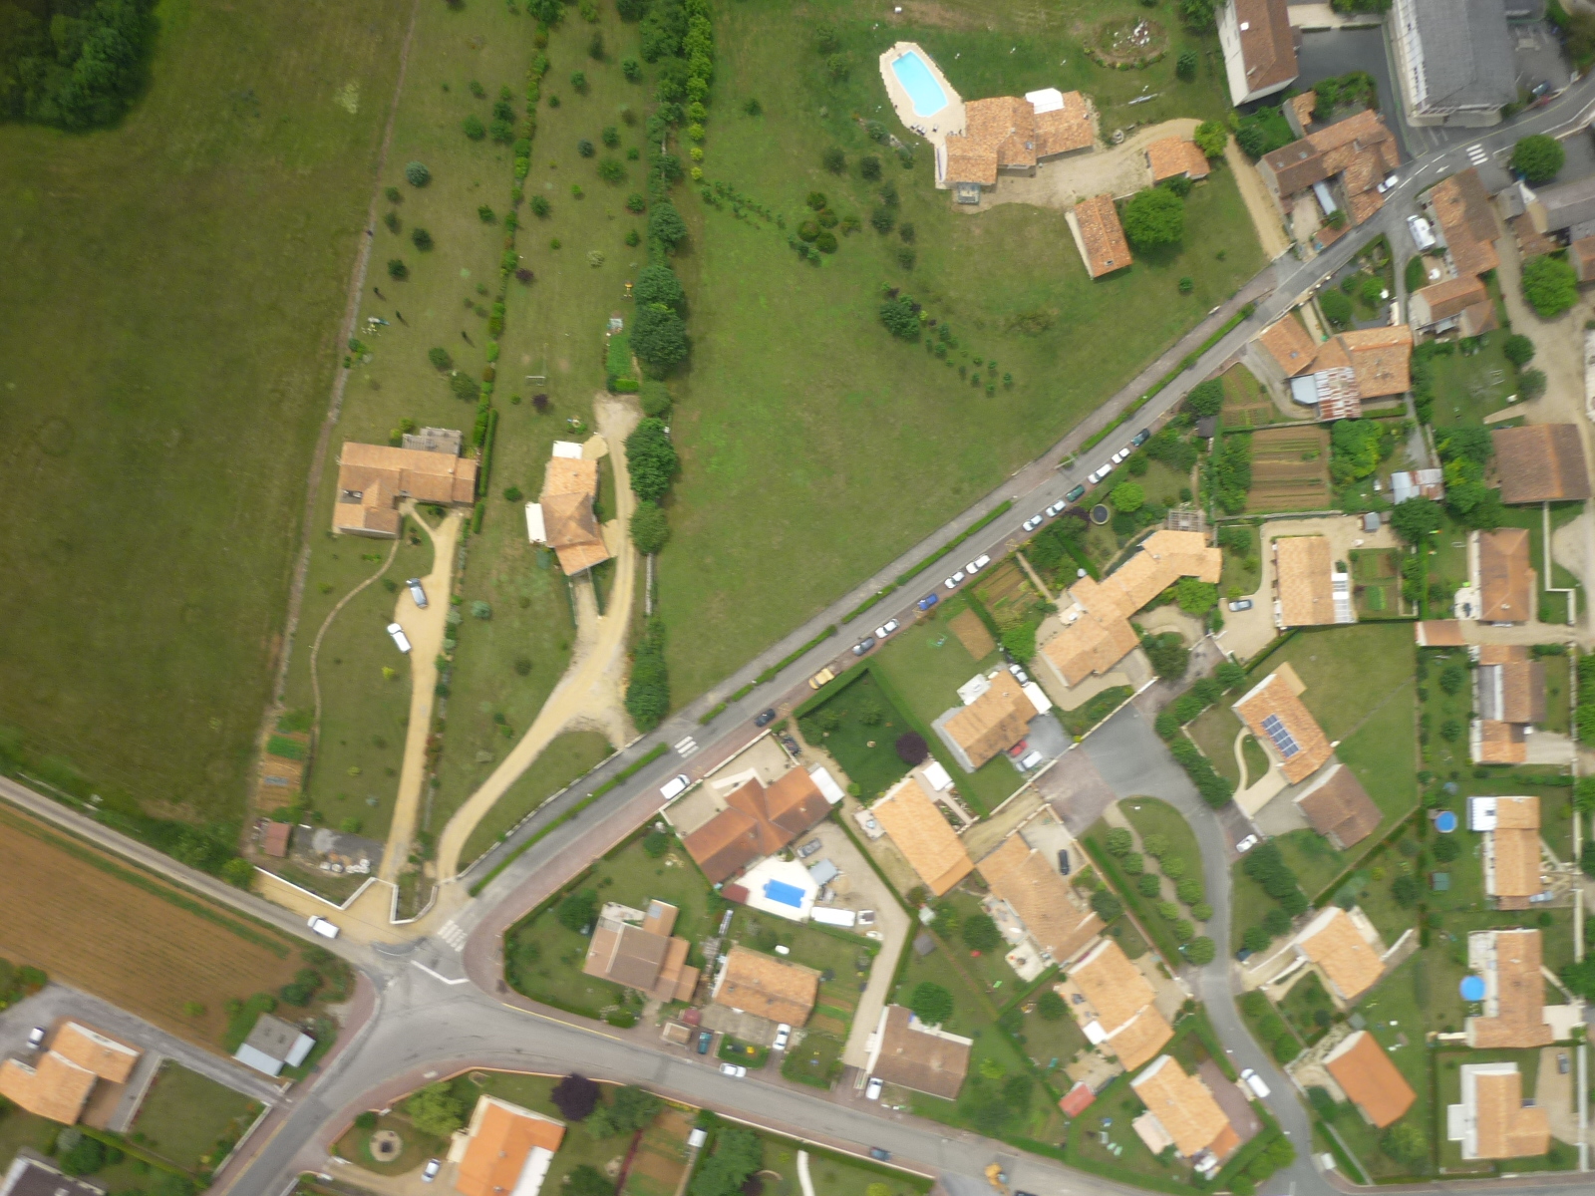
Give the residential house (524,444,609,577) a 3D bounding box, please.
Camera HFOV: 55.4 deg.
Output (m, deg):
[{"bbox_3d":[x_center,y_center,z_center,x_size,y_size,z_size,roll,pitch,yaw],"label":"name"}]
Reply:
[{"bbox_3d":[-38.878,-15.175,257.422,13.763,5.800,23.048,-1,86,-11],"label":"residential house"}]

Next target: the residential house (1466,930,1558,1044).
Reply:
[{"bbox_3d":[126.480,69.240,269.360,14.850,4.500,20.310,-1,87,-7],"label":"residential house"}]

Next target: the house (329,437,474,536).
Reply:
[{"bbox_3d":[-65.095,-17.460,252.934,21.917,5.300,14.356,6,84,-10],"label":"house"}]

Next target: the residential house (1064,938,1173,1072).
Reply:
[{"bbox_3d":[56.000,70.000,260.680,11.080,4.500,19.390,-34,91,-8],"label":"residential house"}]

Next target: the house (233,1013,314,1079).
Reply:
[{"bbox_3d":[-83.510,72.130,243.910,10.210,3.600,8.170,27,84,-5],"label":"house"}]

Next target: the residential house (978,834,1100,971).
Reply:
[{"bbox_3d":[41.690,50.990,260.100,10.430,4.500,23.200,-41,92,-8],"label":"residential house"}]

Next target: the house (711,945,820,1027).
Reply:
[{"bbox_3d":[-4.990,64.830,253.530,15.970,4.500,9.240,18,84,-6],"label":"house"}]

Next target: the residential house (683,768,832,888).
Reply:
[{"bbox_3d":[-7.029,37.830,259.353,24.666,5.200,12.504,-31,92,-12],"label":"residential house"}]

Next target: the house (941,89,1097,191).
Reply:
[{"bbox_3d":[40.011,-83.792,277.503,29.562,6.600,15.838,-10,87,-11],"label":"house"}]

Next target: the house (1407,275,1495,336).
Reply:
[{"bbox_3d":[126.803,-54.995,291.762,15.089,6.000,10.857,-18,89,-12],"label":"house"}]

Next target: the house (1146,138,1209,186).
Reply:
[{"bbox_3d":[67.740,-78.180,271.640,10.390,3.800,7.200,-21,89,-8],"label":"house"}]

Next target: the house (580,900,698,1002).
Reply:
[{"bbox_3d":[-24.713,58.544,254.014,18.817,5.800,15.365,19,82,-9],"label":"house"}]

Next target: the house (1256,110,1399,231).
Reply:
[{"bbox_3d":[98.100,-76.020,274.370,25.970,5.500,18.170,-27,90,-8],"label":"house"}]

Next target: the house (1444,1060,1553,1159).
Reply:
[{"bbox_3d":[123.680,90.920,267.680,16.750,4.500,16.290,1,86,-7],"label":"house"}]

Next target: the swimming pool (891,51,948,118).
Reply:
[{"bbox_3d":[21.260,-90.440,269.120,6.710,1.200,11.520,-38,92,-8],"label":"swimming pool"}]

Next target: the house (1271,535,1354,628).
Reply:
[{"bbox_3d":[91.730,-2.900,269.570,13.600,4.500,15.540,-2,87,-7],"label":"house"}]

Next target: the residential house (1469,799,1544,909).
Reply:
[{"bbox_3d":[132.548,47.886,285.032,14.843,4.700,21.001,3,85,-10],"label":"residential house"}]

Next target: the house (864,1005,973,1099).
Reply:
[{"bbox_3d":[21.512,78.251,261.341,15.932,5.300,12.437,17,82,-9],"label":"house"}]

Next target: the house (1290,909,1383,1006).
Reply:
[{"bbox_3d":[99.379,65.173,277.268,10.720,4.900,13.793,-38,93,-11],"label":"house"}]

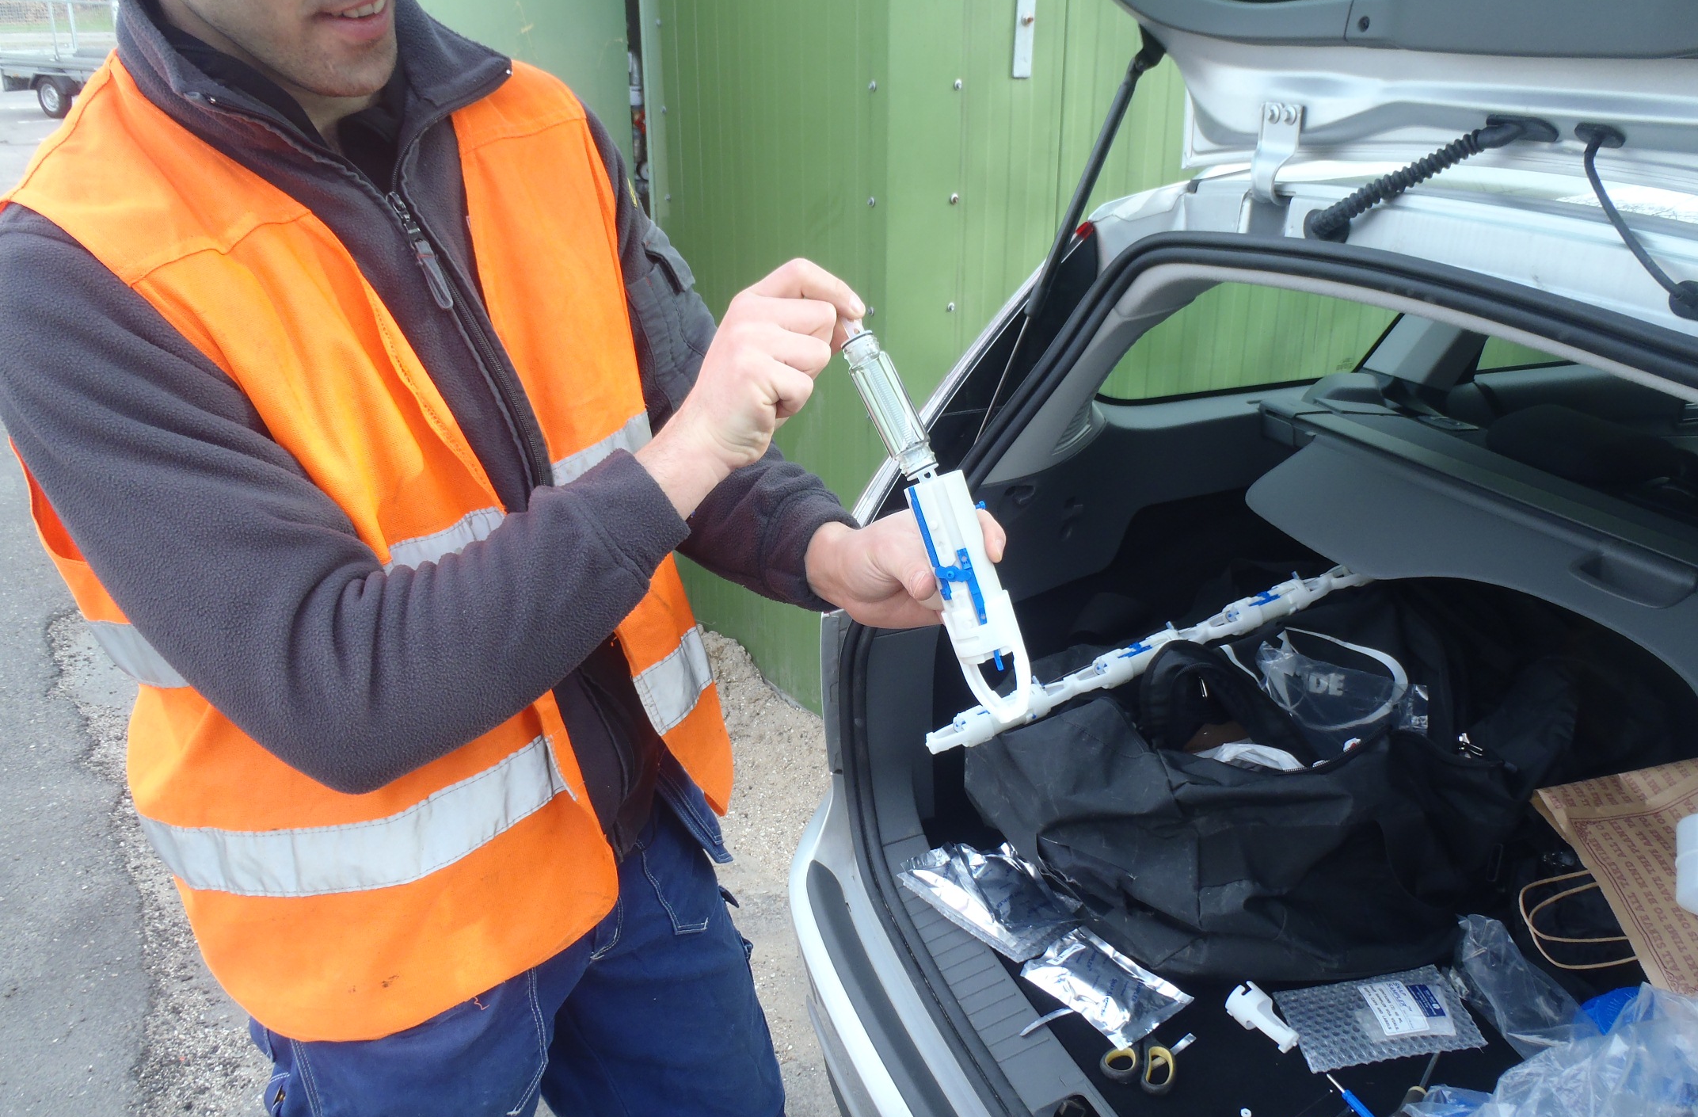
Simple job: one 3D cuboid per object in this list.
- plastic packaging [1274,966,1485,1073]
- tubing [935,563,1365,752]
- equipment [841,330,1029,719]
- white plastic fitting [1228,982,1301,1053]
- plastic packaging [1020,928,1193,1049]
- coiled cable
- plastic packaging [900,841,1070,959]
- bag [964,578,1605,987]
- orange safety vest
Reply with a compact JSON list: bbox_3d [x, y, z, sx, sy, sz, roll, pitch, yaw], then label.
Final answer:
[{"bbox_3d":[0.574,0.498,1.484,0.205,0.020,0.130,-4,21,-9],"label":"plastic packaging"},{"bbox_3d":[0.475,0.111,1.959,0.811,0.055,0.055,-19,26,-16],"label":"tubing"},{"bbox_3d":[0.057,-0.024,0.945,0.050,0.288,0.050,-21,3,17],"label":"equipment"},{"bbox_3d":[0.444,0.491,1.470,0.046,0.046,0.100,-9,23,-22],"label":"white plastic fitting"},{"bbox_3d":[0.286,0.480,1.532,0.120,0.022,0.163,-18,27,-39],"label":"plastic packaging"},{"bbox_3d":[0.560,-0.374,1.363,0.050,0.050,0.248,-14,-4,-32],"label":"coiled cable"},{"bbox_3d":[0.169,0.411,1.658,0.120,0.040,0.190,-18,27,-39],"label":"plastic packaging"},{"bbox_3d":[0.535,0.260,1.740,0.620,0.280,0.400,-8,22,-19],"label":"bag"},{"bbox_3d":[-0.308,-0.047,1.072,0.340,0.660,0.470,12,24,30],"label":"orange safety vest"}]

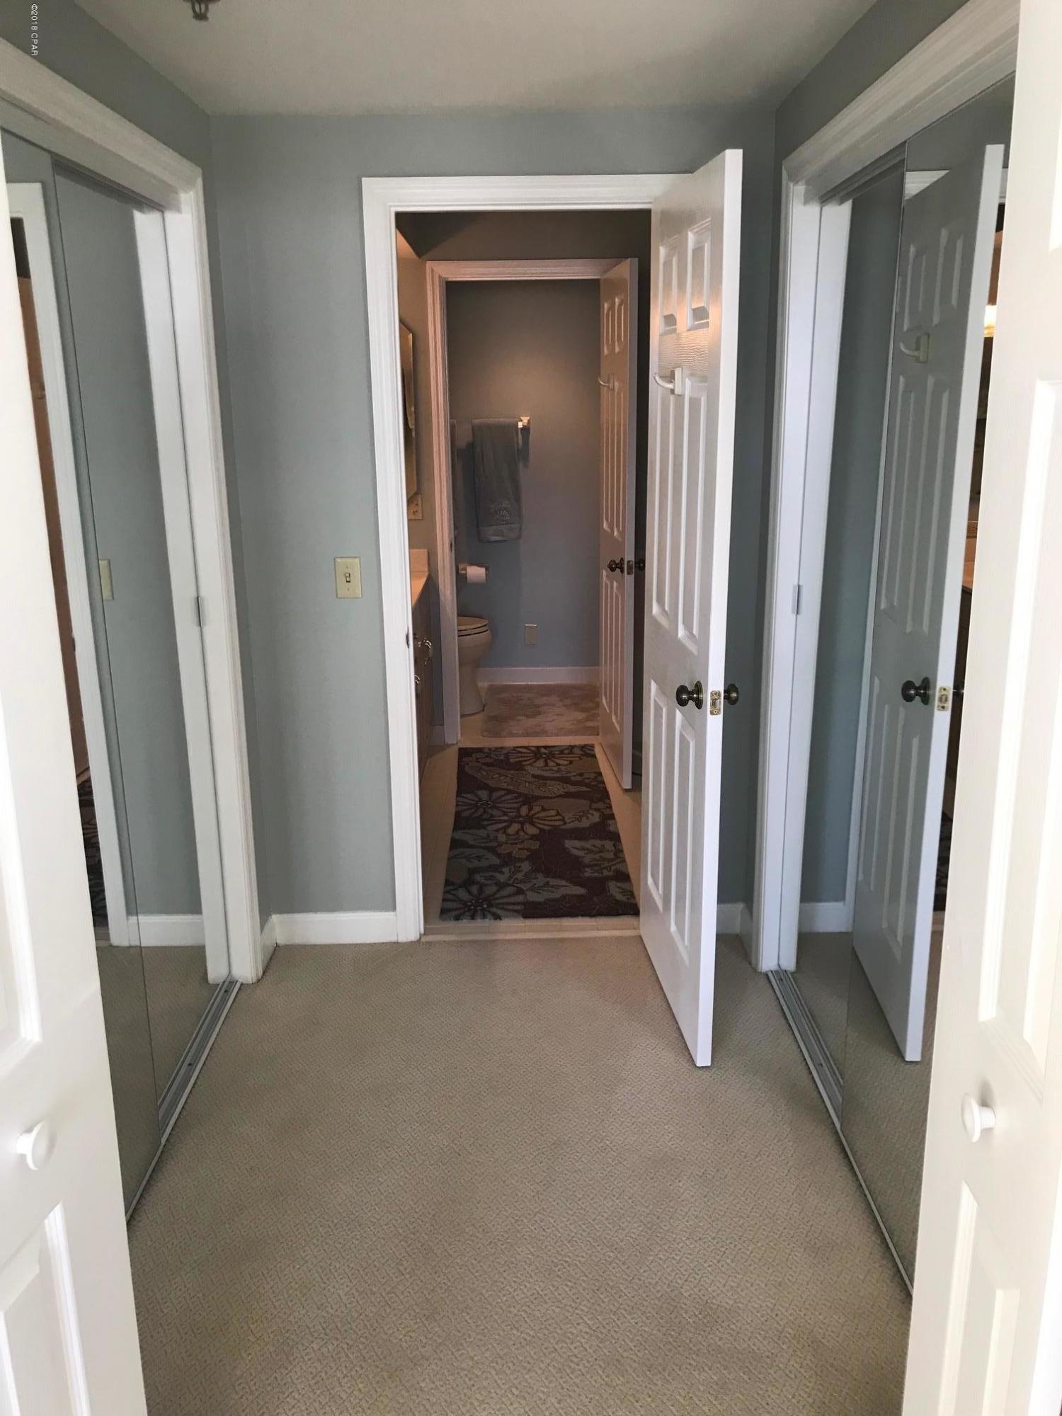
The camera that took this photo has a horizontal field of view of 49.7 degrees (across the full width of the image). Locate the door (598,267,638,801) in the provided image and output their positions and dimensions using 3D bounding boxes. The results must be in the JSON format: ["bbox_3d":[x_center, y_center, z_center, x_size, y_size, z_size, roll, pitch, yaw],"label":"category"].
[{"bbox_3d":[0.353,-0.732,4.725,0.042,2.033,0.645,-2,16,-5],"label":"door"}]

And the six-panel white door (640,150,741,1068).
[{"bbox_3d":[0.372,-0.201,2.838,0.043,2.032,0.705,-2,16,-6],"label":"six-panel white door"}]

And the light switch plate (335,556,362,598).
[{"bbox_3d":[-0.503,-0.358,3.162,0.071,0.115,0.010,-1,16,-1],"label":"light switch plate"}]

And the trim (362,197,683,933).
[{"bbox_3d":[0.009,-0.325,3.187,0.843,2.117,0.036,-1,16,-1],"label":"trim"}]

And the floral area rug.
[{"bbox_3d":[0.005,0.417,4.436,0.625,0.011,1.782,-1,16,-1],"label":"floral area rug"}]

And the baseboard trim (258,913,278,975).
[{"bbox_3d":[-0.769,0.690,3.344,0.015,0.098,0.195,-1,16,-1],"label":"baseboard trim"}]

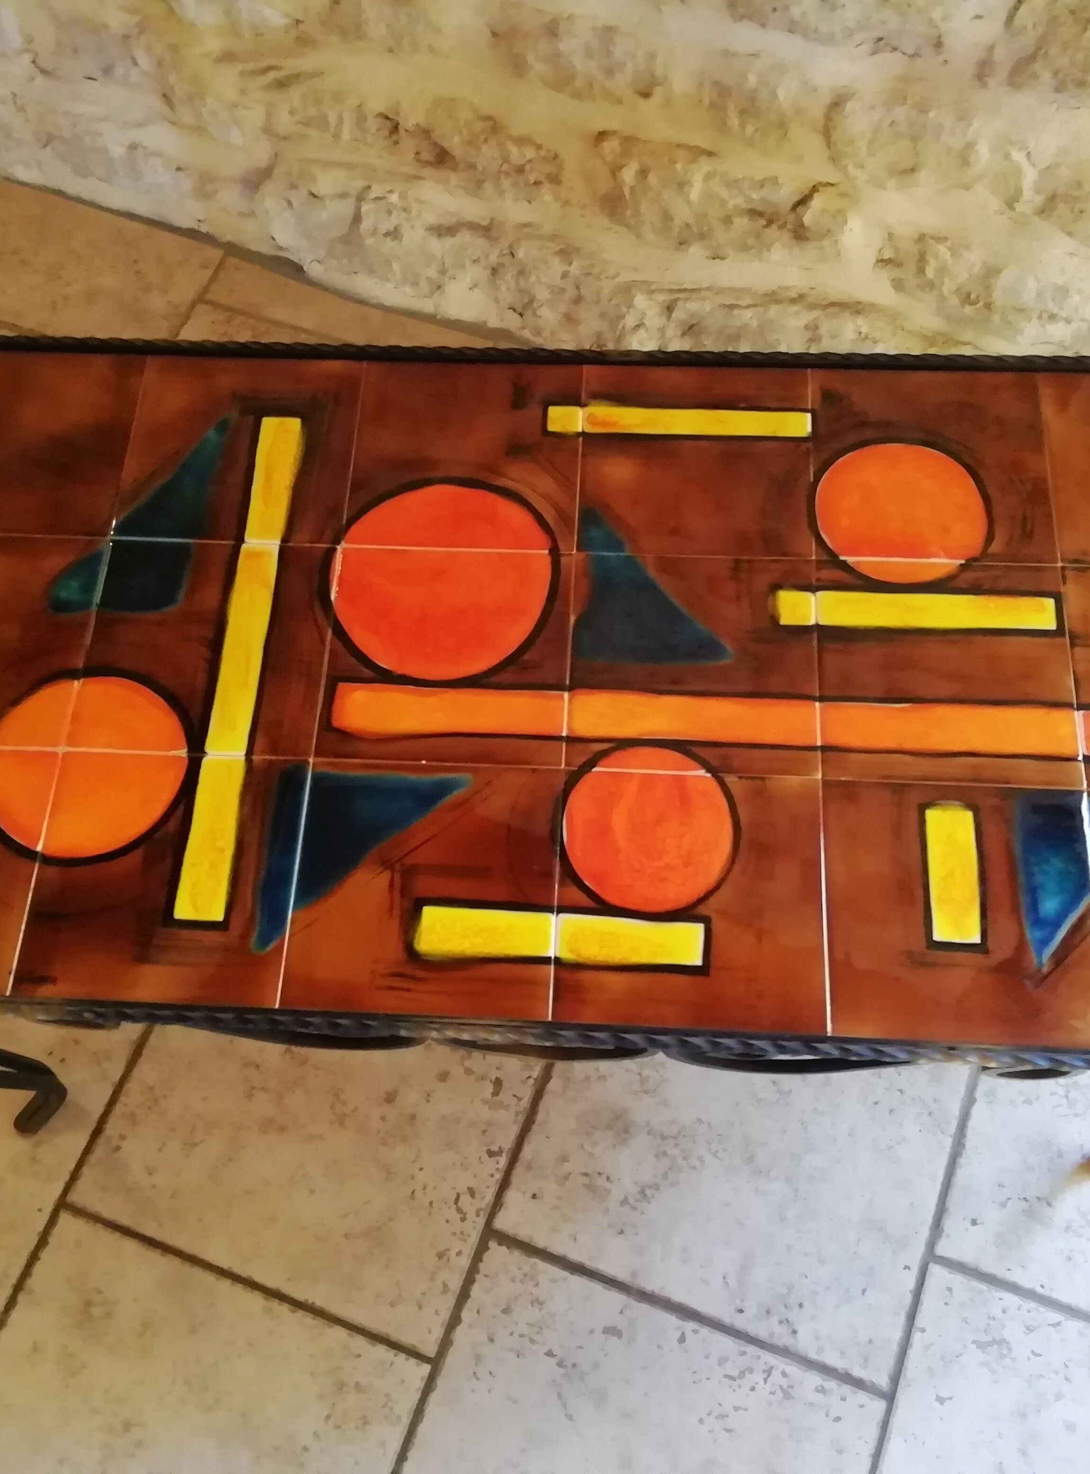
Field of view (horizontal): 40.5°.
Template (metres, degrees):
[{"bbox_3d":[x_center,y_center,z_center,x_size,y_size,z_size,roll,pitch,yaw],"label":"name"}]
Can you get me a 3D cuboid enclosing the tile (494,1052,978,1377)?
[{"bbox_3d":[0.174,0.315,1.247,0.332,0.010,0.334,19,66,11],"label":"tile"}]

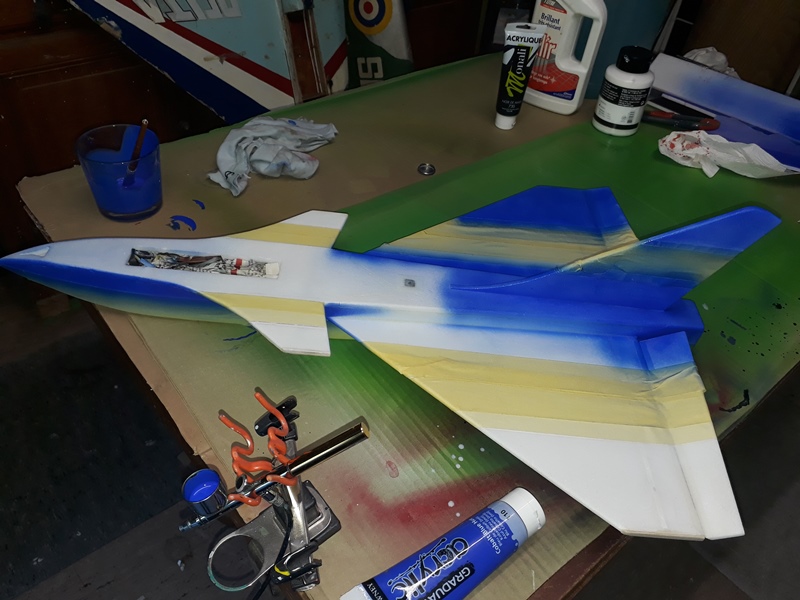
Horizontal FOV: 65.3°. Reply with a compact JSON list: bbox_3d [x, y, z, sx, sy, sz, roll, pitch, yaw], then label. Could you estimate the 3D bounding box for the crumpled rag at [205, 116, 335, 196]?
[{"bbox_3d":[-0.164,-0.191,0.804,0.143,0.042,0.160,8,42,1],"label":"crumpled rag"}]

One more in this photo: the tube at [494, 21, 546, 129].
[{"bbox_3d":[0.171,-0.329,0.921,0.057,0.152,0.037,-1,43,-9],"label":"tube"}]

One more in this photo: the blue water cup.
[{"bbox_3d":[-0.308,-0.140,0.698,0.086,0.083,0.086,-13,46,-21],"label":"blue water cup"}]

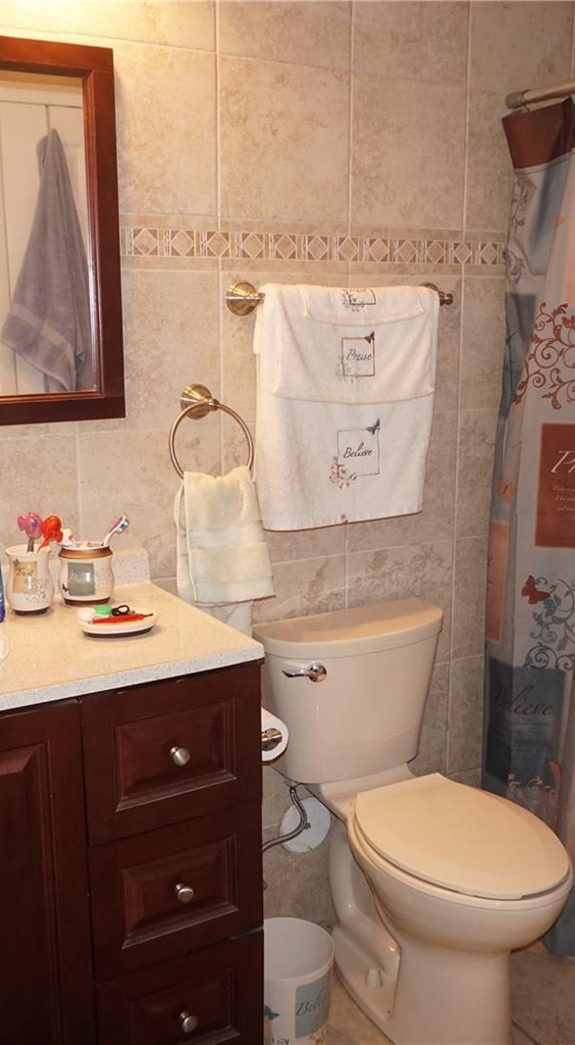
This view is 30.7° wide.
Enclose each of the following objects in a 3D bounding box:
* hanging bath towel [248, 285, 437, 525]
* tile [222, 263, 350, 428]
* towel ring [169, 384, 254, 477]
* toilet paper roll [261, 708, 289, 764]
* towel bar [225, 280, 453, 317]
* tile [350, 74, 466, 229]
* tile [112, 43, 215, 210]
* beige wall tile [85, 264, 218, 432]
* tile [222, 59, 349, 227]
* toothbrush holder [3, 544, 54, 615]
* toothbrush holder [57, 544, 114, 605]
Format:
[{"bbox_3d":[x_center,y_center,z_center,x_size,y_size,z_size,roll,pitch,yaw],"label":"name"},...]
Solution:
[{"bbox_3d":[0.125,-0.241,2.176,0.445,0.482,0.070,-7,13,-29],"label":"hanging bath towel"},{"bbox_3d":[-0.003,-0.363,2.183,0.300,0.302,0.010,-6,13,-28],"label":"tile"},{"bbox_3d":[-0.158,-0.163,2.058,0.184,0.212,0.082,-7,13,-29],"label":"towel ring"},{"bbox_3d":[-0.053,0.372,1.872,0.076,0.076,0.100,-6,13,-28],"label":"toilet paper roll"},{"bbox_3d":[0.131,-0.467,2.169,0.525,0.067,0.082,-7,13,-29],"label":"towel bar"},{"bbox_3d":[0.266,-0.785,2.227,0.302,0.302,0.010,-7,13,-29],"label":"tile"},{"bbox_3d":[-0.270,-0.732,1.957,0.305,0.302,0.010,-6,13,-28],"label":"tile"},{"bbox_3d":[-0.269,-0.333,2.037,0.305,0.302,0.010,-6,13,-28],"label":"beige wall tile"},{"bbox_3d":[-0.003,-0.762,2.103,0.300,0.302,0.010,-6,13,-28],"label":"tile"},{"bbox_3d":[-0.461,0.105,1.869,0.083,0.110,0.083,-1,11,-6],"label":"toothbrush holder"},{"bbox_3d":[-0.374,0.094,1.938,0.101,0.104,0.101,-1,11,-3],"label":"toothbrush holder"}]

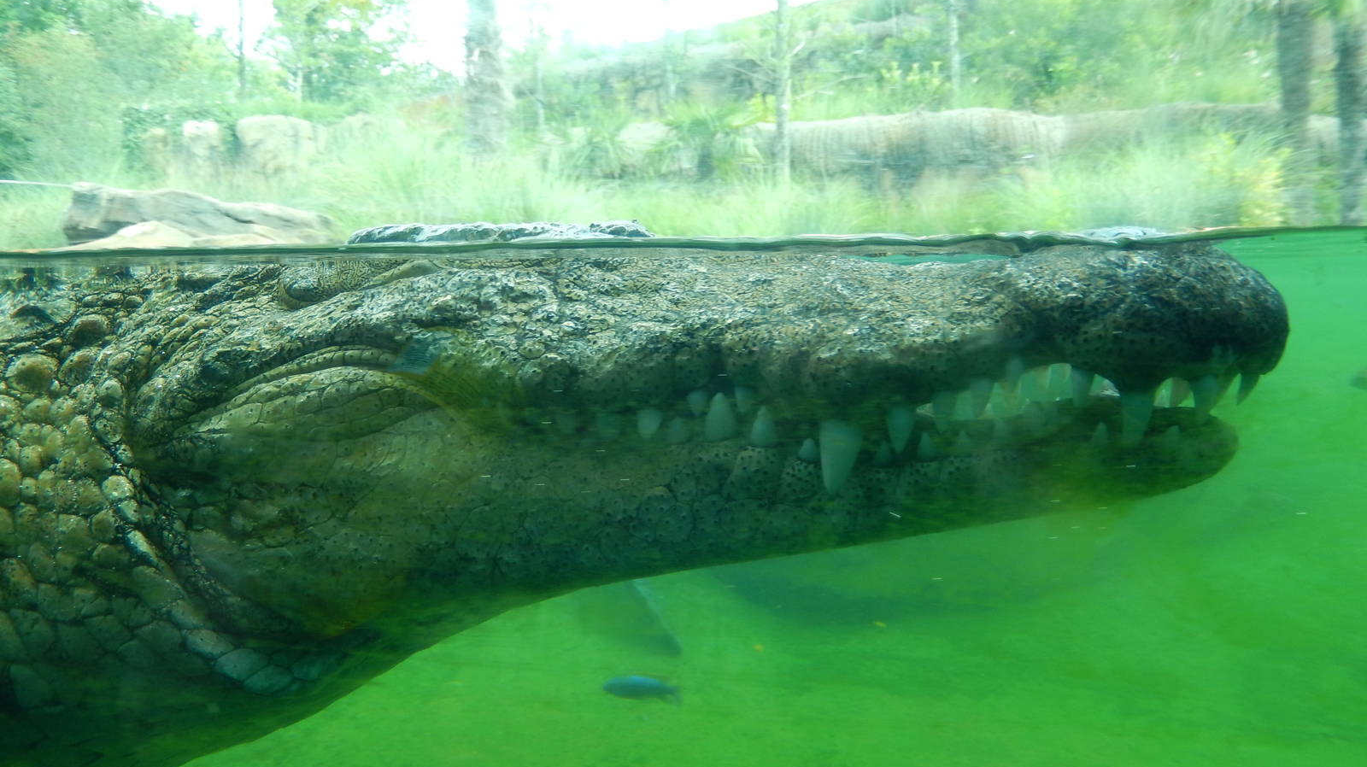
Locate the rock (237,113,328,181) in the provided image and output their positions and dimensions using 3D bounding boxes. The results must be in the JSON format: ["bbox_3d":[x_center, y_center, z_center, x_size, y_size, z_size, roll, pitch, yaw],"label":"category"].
[{"bbox_3d":[-4.545,-2.662,12.500,1.030,0.740,0.750,-2,8,-11],"label":"rock"}]

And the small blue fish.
[{"bbox_3d":[-0.051,0.374,1.350,0.094,0.036,0.018,-1,7,-3],"label":"small blue fish"}]

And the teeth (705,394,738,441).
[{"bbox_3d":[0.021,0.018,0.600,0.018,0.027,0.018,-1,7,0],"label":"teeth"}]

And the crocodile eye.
[{"bbox_3d":[-0.172,-0.053,0.585,0.084,0.028,0.032,-2,8,-11],"label":"crocodile eye"}]

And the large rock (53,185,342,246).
[{"bbox_3d":[-3.409,-1.187,7.800,1.950,0.460,0.950,-2,8,-6],"label":"large rock"}]

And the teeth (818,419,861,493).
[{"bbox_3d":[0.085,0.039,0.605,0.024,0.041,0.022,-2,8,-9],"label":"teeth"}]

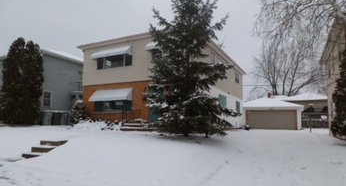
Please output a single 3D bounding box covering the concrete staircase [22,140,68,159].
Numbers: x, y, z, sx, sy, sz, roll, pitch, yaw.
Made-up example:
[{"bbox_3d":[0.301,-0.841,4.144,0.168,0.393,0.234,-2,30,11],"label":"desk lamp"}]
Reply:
[{"bbox_3d":[-4.087,1.942,7.905,1.350,0.620,1.000,-3,-9,27],"label":"concrete staircase"}]

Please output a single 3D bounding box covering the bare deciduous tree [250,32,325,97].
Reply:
[{"bbox_3d":[20.558,-2.116,42.985,12.500,16.300,12.000,-3,-9,27],"label":"bare deciduous tree"}]

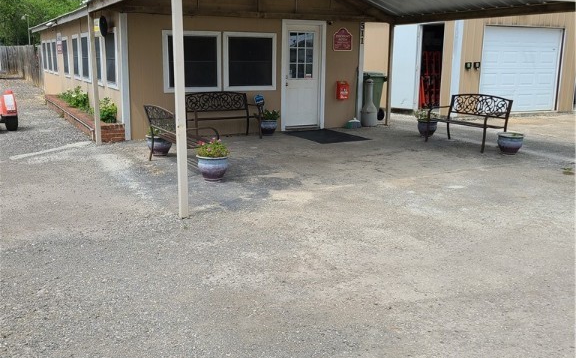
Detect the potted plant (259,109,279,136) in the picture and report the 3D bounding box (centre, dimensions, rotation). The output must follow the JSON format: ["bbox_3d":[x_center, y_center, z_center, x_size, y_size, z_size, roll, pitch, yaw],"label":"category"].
[{"bbox_3d":[-0.381,-1.117,11.226,0.360,0.510,0.360,-6,13,-27],"label":"potted plant"}]

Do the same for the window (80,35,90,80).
[{"bbox_3d":[-4.522,-2.706,12.960,0.090,1.070,1.060,-6,14,-28],"label":"window"}]

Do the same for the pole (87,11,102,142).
[{"bbox_3d":[-3.213,-1.642,9.606,0.090,2.160,0.090,-6,13,-27],"label":"pole"}]

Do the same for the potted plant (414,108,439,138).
[{"bbox_3d":[2.672,-1.097,11.103,0.420,0.570,0.420,0,12,0],"label":"potted plant"}]

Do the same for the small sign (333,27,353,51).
[{"bbox_3d":[1.162,-2.913,12.020,0.480,0.500,0.030,-6,13,-27],"label":"small sign"}]

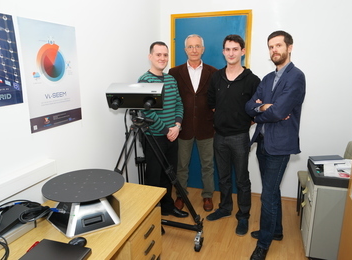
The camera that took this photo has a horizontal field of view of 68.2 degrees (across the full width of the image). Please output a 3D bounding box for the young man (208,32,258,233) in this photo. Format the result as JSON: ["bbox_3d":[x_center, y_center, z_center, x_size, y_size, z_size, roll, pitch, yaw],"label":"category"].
[{"bbox_3d":[0.558,0.055,2.401,0.530,1.770,0.380,7,15,28],"label":"young man"}]

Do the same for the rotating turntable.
[{"bbox_3d":[-0.470,0.364,1.371,0.400,0.183,0.400,-8,15,-28],"label":"rotating turntable"}]

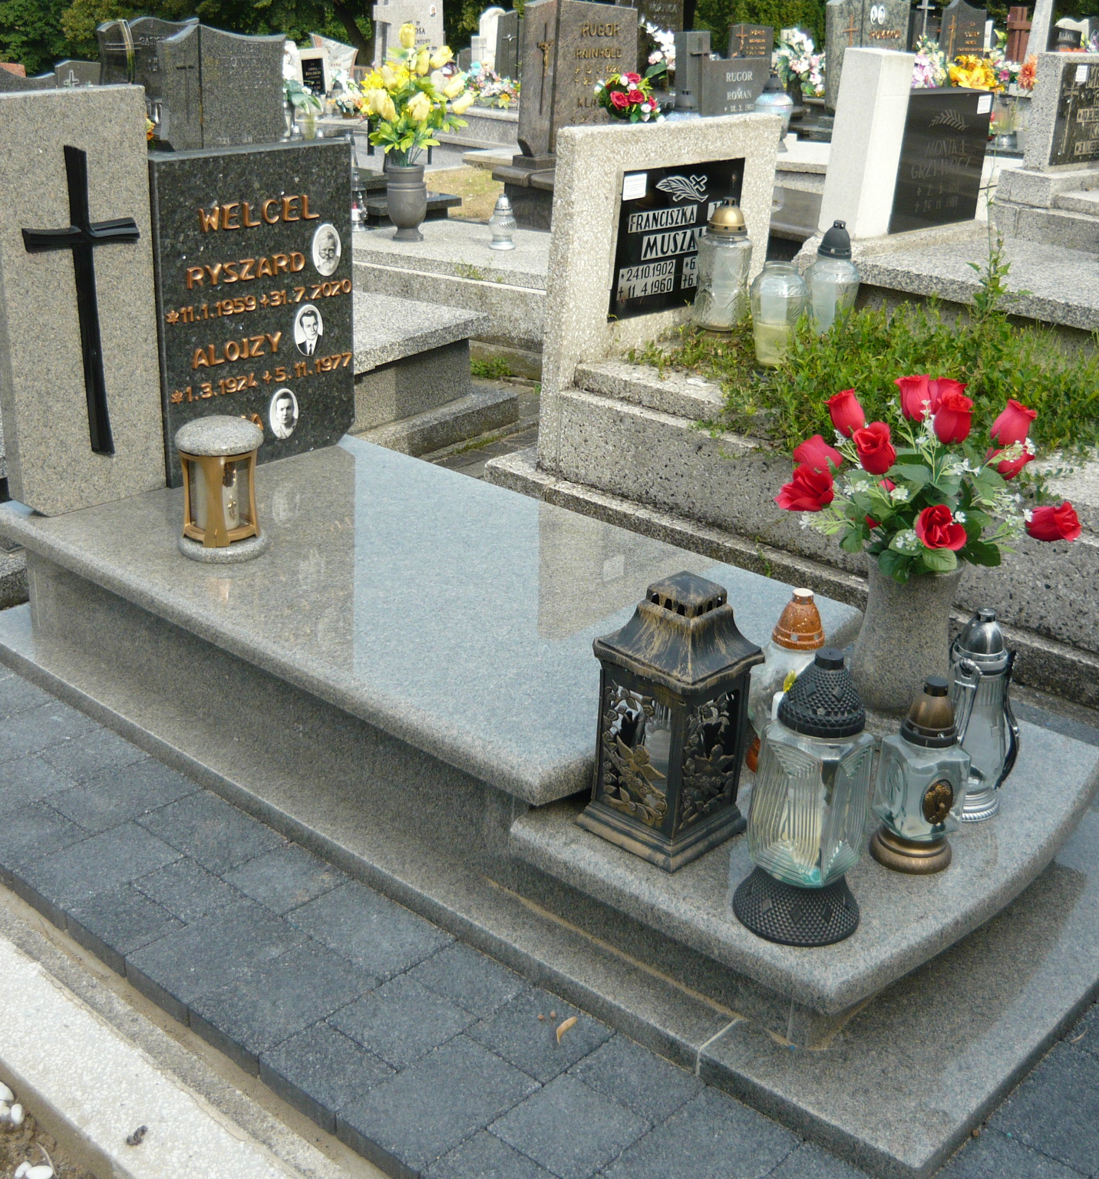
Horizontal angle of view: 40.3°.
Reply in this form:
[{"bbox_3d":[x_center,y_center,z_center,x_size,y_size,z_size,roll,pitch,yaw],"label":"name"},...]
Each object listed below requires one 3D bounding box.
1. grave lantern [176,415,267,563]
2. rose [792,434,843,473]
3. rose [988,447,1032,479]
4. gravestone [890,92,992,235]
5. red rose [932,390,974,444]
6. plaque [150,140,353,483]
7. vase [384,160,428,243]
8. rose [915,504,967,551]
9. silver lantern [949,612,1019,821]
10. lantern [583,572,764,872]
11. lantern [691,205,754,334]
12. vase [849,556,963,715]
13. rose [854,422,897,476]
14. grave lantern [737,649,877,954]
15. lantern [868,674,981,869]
[{"bbox_3d":[-0.647,-0.205,2.945,0.174,0.263,0.174,-3,24,-12],"label":"grave lantern"},{"bbox_3d":[0.463,-0.232,2.586,0.077,0.071,0.071,38,23,33],"label":"rose"},{"bbox_3d":[0.798,-0.221,2.585,0.071,0.071,0.077,0,45,29],"label":"rose"},{"bbox_3d":[1.417,-1.613,5.622,0.128,0.480,0.665,21,29,37],"label":"gravestone"},{"bbox_3d":[0.628,-0.267,2.330,0.065,0.075,0.065,10,34,13],"label":"red rose"},{"bbox_3d":[-0.661,-0.630,3.386,0.069,0.700,0.532,21,29,36],"label":"plaque"},{"bbox_3d":[-0.562,-1.537,5.939,0.154,0.272,0.154,2,23,-1],"label":"vase"},{"bbox_3d":[0.649,-0.103,2.481,0.084,0.071,0.077,9,24,13],"label":"rose"},{"bbox_3d":[0.684,0.192,2.353,0.119,0.340,0.110,10,24,17],"label":"silver lantern"},{"bbox_3d":[0.178,0.176,2.188,0.182,0.391,0.182,21,29,37],"label":"lantern"},{"bbox_3d":[0.494,-0.923,4.254,0.156,0.350,0.156,2,23,-1],"label":"lantern"},{"bbox_3d":[0.648,0.071,2.722,0.181,0.268,0.181,9,24,13],"label":"vase"},{"bbox_3d":[0.512,-0.222,2.360,0.067,0.075,0.067,-5,39,16],"label":"rose"},{"bbox_3d":[0.352,0.260,2.012,0.175,0.388,0.175,-18,31,-40],"label":"grave lantern"},{"bbox_3d":[0.547,0.256,2.182,0.120,0.278,0.120,-6,24,-19],"label":"lantern"}]

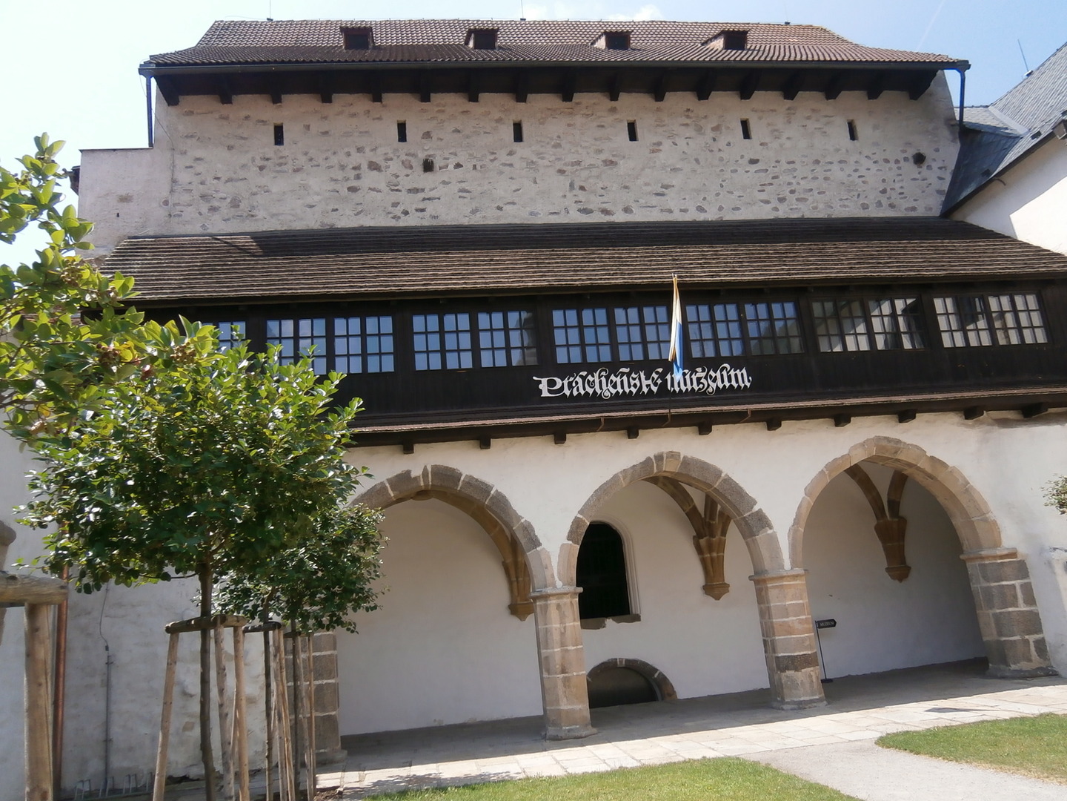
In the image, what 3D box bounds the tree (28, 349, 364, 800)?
[{"bbox_3d":[-2.033,1.425,4.866,2.086,3.732,2.086,-3,-13,-9],"label":"tree"}]

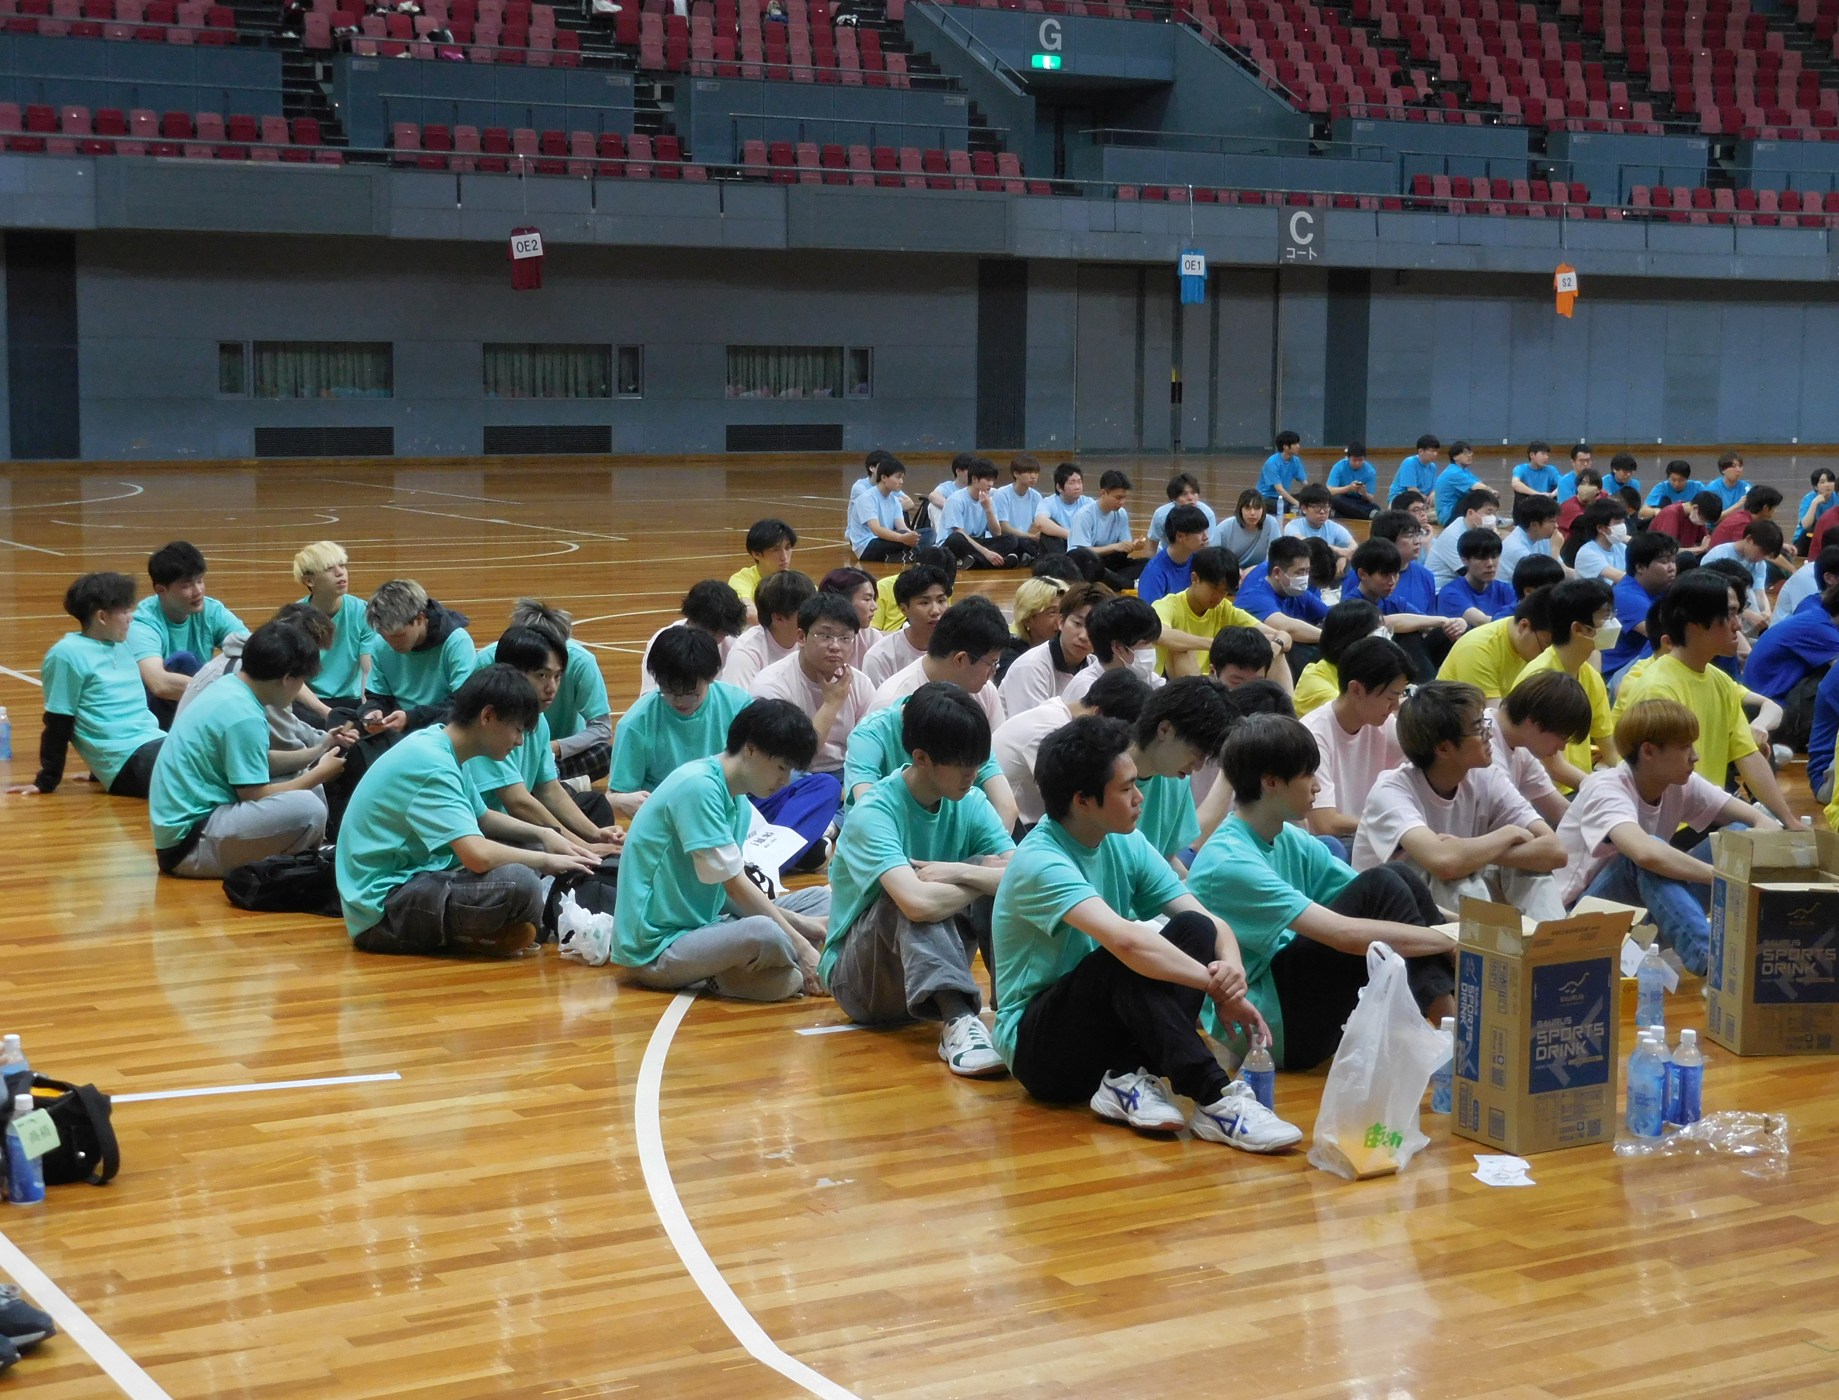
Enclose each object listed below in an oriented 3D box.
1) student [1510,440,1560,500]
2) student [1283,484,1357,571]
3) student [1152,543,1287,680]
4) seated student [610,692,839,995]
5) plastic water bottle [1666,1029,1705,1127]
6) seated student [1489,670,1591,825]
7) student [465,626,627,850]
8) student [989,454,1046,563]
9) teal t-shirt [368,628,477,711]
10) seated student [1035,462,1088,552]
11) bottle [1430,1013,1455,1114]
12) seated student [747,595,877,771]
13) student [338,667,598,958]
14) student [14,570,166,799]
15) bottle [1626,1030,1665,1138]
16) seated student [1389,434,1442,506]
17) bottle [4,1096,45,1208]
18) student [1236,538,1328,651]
[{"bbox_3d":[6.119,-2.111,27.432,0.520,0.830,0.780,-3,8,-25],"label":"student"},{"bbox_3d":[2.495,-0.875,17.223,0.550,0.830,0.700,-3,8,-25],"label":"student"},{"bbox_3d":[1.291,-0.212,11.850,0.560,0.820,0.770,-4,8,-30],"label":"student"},{"bbox_3d":[-0.509,0.349,7.503,0.620,0.780,0.620,3,8,22],"label":"seated student"},{"bbox_3d":[1.652,0.812,6.035,0.068,0.204,0.068,1,7,0],"label":"plastic water bottle"},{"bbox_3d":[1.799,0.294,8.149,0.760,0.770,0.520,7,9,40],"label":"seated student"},{"bbox_3d":[-1.180,0.167,8.741,0.700,0.820,0.550,6,9,36],"label":"student"},{"bbox_3d":[0.807,-1.500,22.000,0.530,0.840,0.750,-6,10,-42],"label":"student"},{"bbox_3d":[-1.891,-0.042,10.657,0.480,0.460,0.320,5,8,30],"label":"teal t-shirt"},{"bbox_3d":[1.162,-1.316,20.849,0.750,0.850,0.560,7,10,43],"label":"seated student"},{"bbox_3d":[1.160,0.796,6.129,0.068,0.204,0.068,1,7,0],"label":"bottle"},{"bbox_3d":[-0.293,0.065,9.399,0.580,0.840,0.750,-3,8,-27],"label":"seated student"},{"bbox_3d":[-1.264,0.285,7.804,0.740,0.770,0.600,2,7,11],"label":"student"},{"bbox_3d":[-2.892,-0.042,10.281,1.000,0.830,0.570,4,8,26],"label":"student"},{"bbox_3d":[1.545,0.821,5.954,0.068,0.204,0.068,1,7,0],"label":"bottle"},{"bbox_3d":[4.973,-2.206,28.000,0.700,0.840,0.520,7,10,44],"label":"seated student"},{"bbox_3d":[-1.748,0.880,5.485,0.068,0.210,0.068,1,7,0],"label":"bottle"},{"bbox_3d":[1.668,-0.274,12.361,0.550,0.840,0.740,-5,9,-40],"label":"student"}]

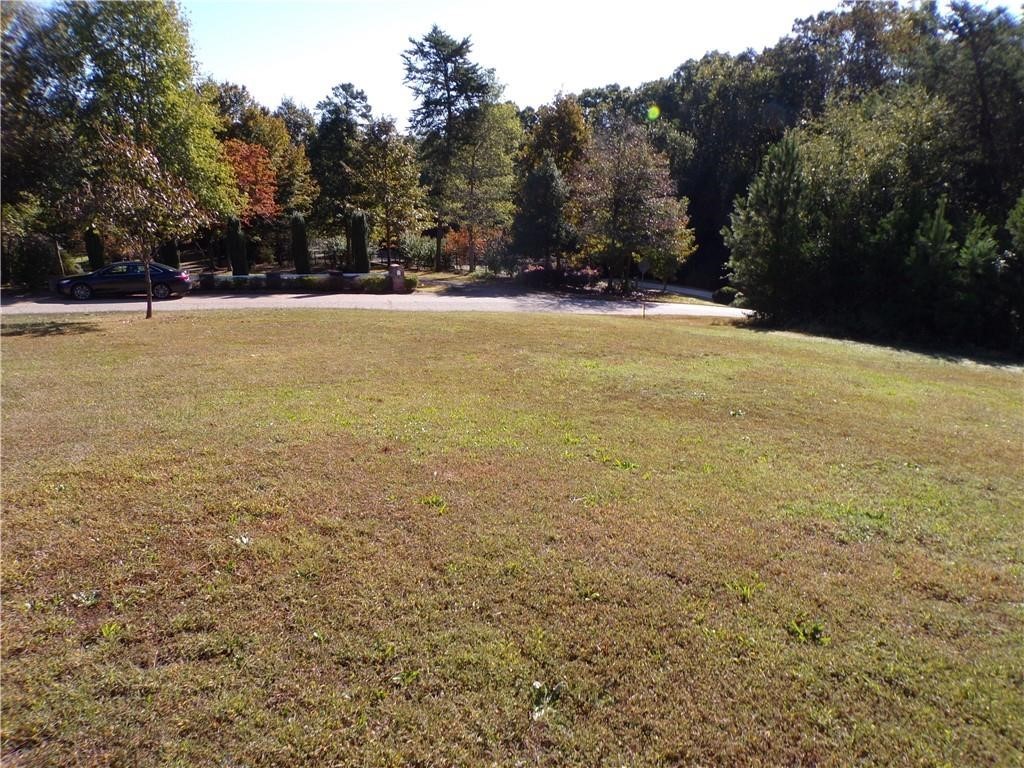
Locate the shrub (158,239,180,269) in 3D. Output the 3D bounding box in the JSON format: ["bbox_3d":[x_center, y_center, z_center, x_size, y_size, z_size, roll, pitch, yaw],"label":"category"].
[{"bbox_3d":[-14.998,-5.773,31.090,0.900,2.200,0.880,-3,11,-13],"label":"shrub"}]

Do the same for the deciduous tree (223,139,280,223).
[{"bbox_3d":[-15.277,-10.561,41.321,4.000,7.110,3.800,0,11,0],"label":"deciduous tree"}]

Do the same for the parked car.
[{"bbox_3d":[-15.670,-4.233,28.874,4.850,1.450,1.840,-3,11,-19],"label":"parked car"}]

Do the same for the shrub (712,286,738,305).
[{"bbox_3d":[9.192,-3.781,30.425,1.150,0.790,1.050,0,11,0],"label":"shrub"}]

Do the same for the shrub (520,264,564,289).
[{"bbox_3d":[1.541,-5.629,37.086,2.400,1.208,1.900,0,10,0],"label":"shrub"}]

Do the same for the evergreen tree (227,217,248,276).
[{"bbox_3d":[-12.252,-6.149,31.747,0.880,2.660,0.850,-3,11,-13],"label":"evergreen tree"}]

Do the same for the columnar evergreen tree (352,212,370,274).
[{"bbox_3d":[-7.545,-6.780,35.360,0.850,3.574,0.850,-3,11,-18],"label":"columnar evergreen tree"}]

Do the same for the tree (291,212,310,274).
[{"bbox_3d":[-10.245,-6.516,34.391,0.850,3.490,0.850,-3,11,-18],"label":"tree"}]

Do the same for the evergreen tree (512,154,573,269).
[{"bbox_3d":[1.760,-9.577,40.959,3.500,7.038,3.300,0,10,0],"label":"evergreen tree"}]

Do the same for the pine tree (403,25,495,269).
[{"bbox_3d":[-4.207,-15.400,47.040,6.000,15.695,5.600,0,10,0],"label":"pine tree"}]

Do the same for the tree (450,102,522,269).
[{"bbox_3d":[-1.625,-11.985,43.547,4.700,9.990,4.600,0,11,0],"label":"tree"}]

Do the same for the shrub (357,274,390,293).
[{"bbox_3d":[-6.163,-4.504,31.824,1.500,0.800,1.100,-3,11,-13],"label":"shrub"}]

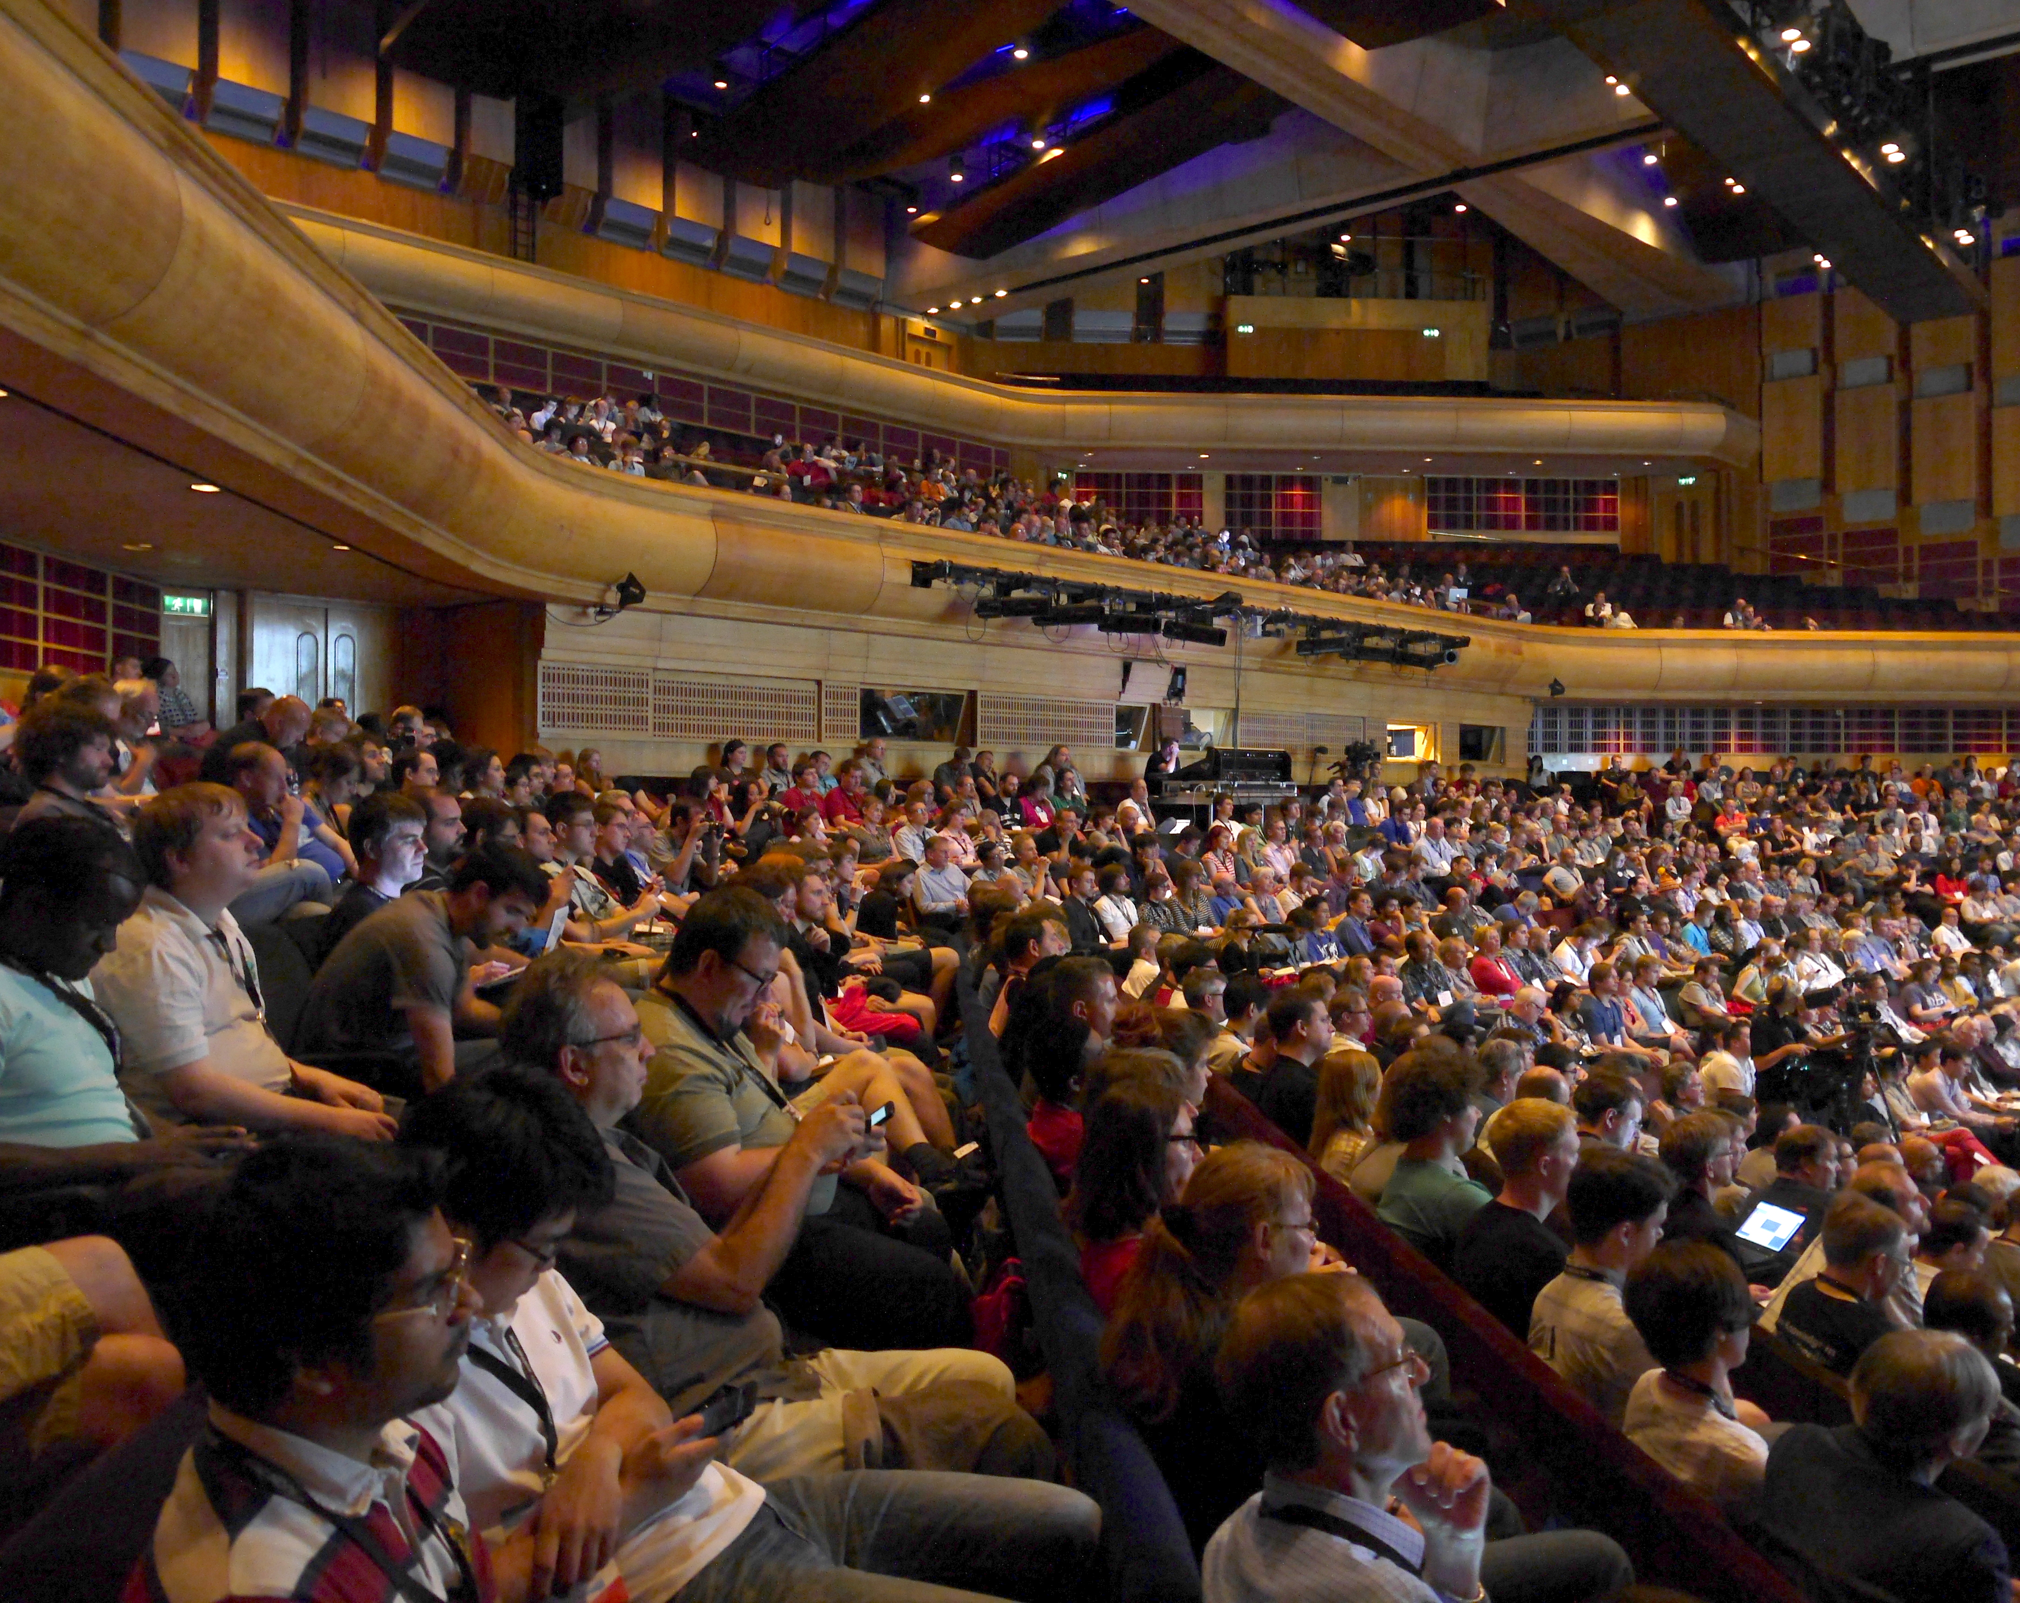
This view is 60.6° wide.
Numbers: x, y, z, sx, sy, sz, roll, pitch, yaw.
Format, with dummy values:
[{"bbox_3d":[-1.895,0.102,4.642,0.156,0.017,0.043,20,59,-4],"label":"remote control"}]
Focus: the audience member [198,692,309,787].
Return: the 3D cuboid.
[{"bbox_3d":[-2.950,0.130,7.100,0.820,1.150,0.530,0,0,-10],"label":"audience member"}]

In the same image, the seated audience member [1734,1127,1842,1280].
[{"bbox_3d":[2.850,1.700,5.950,0.780,1.220,0.540,0,0,-5],"label":"seated audience member"}]

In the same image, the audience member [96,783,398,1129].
[{"bbox_3d":[-1.300,0.600,3.280,0.820,1.250,0.570,0,0,-10],"label":"audience member"}]

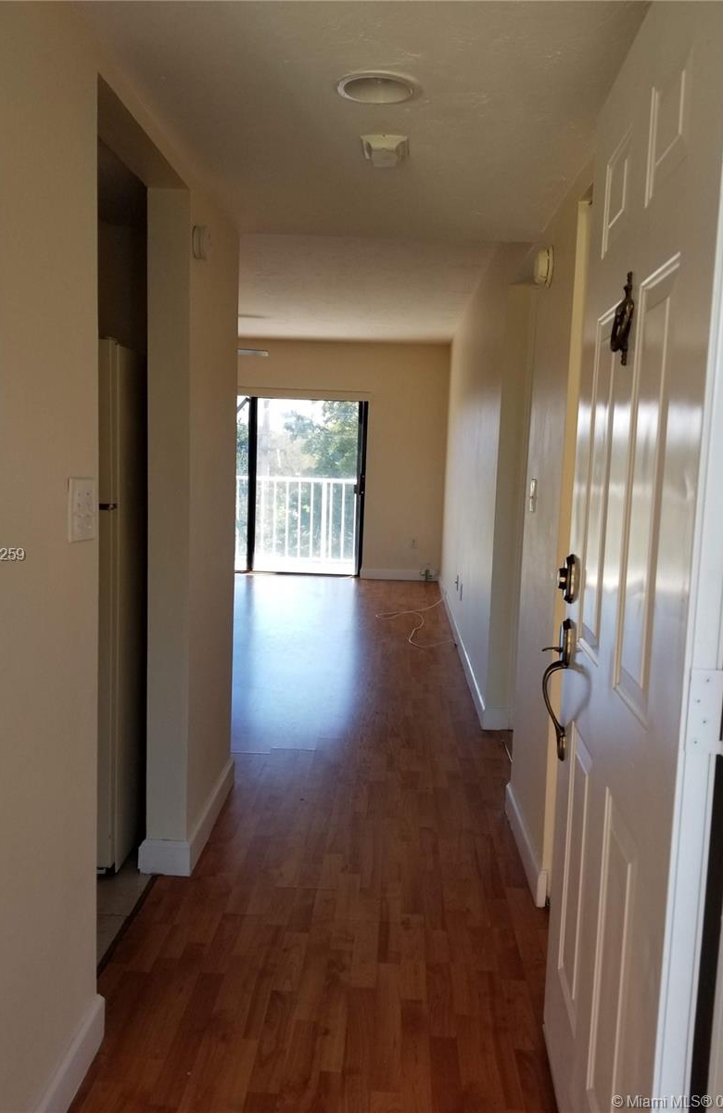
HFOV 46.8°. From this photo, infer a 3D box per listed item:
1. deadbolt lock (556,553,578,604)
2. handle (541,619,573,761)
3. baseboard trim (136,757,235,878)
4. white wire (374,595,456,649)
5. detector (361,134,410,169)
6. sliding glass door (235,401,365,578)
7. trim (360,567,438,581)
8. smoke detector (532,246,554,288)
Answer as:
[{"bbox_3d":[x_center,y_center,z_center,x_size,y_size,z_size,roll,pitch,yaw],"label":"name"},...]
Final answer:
[{"bbox_3d":[0.439,0.046,1.790,0.040,0.100,0.065,2,6,5],"label":"deadbolt lock"},{"bbox_3d":[0.424,0.291,1.818,0.053,0.300,0.060,2,6,5],"label":"handle"},{"bbox_3d":[-0.606,0.908,2.984,0.172,0.104,0.735,2,6,2],"label":"baseboard trim"},{"bbox_3d":[0.446,0.518,7.141,0.659,0.025,2.336,2,6,2],"label":"white wire"},{"bbox_3d":[0.060,-1.047,2.163,0.122,0.045,0.120,2,6,2],"label":"detector"},{"bbox_3d":[-1.144,-0.808,9.557,2.400,1.999,0.100,2,6,2],"label":"sliding glass door"},{"bbox_3d":[0.444,0.209,9.507,0.900,0.110,0.018,2,6,2],"label":"trim"},{"bbox_3d":[0.595,-0.948,2.732,0.050,0.128,0.128,2,6,2],"label":"smoke detector"}]

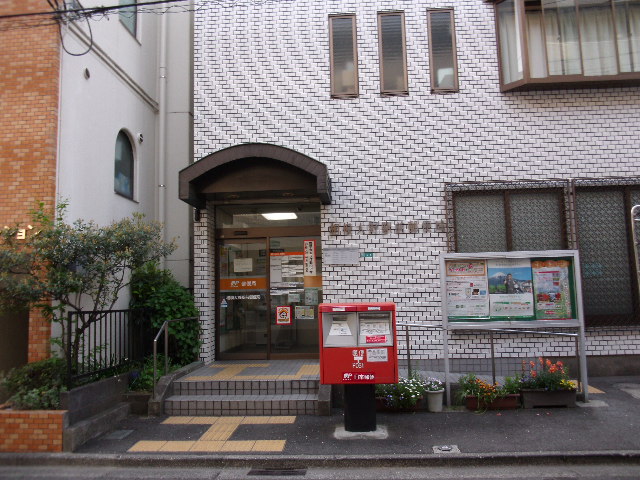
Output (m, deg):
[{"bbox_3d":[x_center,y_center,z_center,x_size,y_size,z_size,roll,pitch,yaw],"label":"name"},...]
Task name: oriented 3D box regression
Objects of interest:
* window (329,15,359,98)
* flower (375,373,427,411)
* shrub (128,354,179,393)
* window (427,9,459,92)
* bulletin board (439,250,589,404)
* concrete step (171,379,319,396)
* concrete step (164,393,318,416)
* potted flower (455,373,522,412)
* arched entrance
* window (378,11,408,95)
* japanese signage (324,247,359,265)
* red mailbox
[{"bbox_3d":[0.387,-2.969,8.375,0.445,1.430,0.100,-2,-6,3],"label":"window"},{"bbox_3d":[0.924,1.820,6.172,0.630,0.420,0.310,-2,-6,3],"label":"flower"},{"bbox_3d":[-2.167,1.742,6.757,0.550,0.430,0.520,-2,-6,3],"label":"shrub"},{"bbox_3d":[1.898,-2.908,7.954,0.420,1.351,0.120,-2,-5,4],"label":"window"},{"bbox_3d":[2.355,1.074,6.302,1.685,1.845,0.130,-2,-5,4],"label":"bulletin board"},{"bbox_3d":[-0.923,1.856,6.567,1.853,0.168,0.310,-2,-5,4],"label":"concrete step"},{"bbox_3d":[-0.925,1.997,6.232,1.822,0.178,0.320,-2,-5,4],"label":"concrete step"},{"bbox_3d":[2.032,1.804,6.260,0.710,0.420,0.320,-2,-5,4],"label":"potted flower"},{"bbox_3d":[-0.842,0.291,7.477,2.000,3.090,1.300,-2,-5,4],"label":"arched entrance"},{"bbox_3d":[1.130,-2.876,8.002,0.425,1.346,0.120,-2,-5,4],"label":"window"},{"bbox_3d":[0.332,0.252,8.044,0.547,0.254,0.035,-2,-6,3],"label":"japanese signage"},{"bbox_3d":[0.405,1.056,5.385,0.762,0.800,0.500,-2,-6,3],"label":"red mailbox"}]

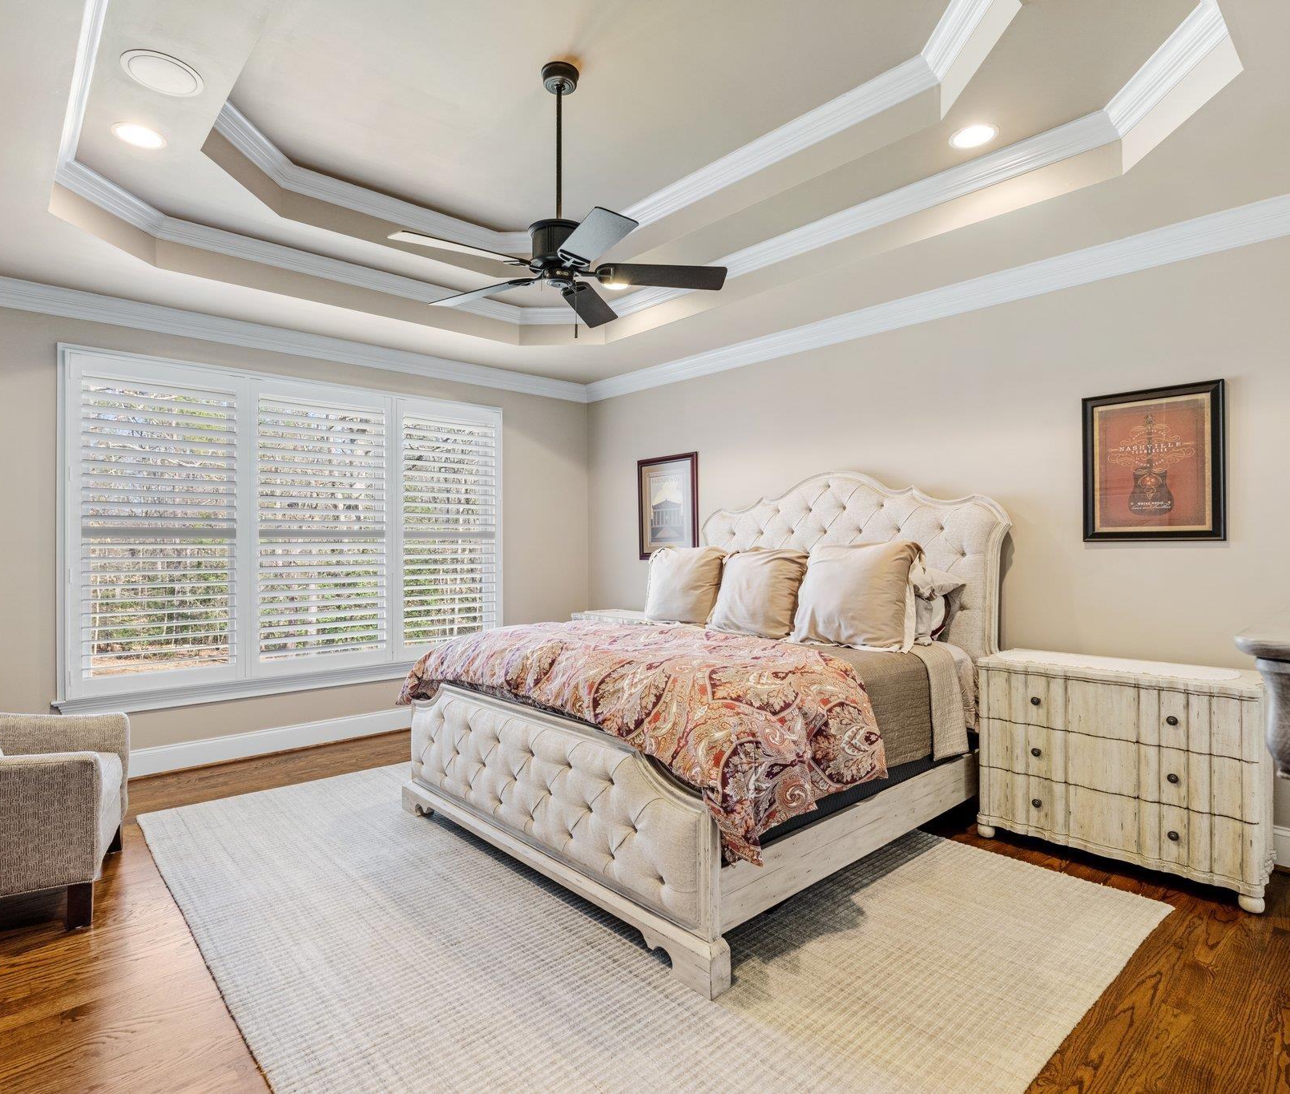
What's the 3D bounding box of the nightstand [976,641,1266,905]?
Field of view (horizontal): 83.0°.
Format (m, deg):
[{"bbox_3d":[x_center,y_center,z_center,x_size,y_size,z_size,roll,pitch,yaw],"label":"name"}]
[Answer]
[{"bbox_3d":[2.075,0.927,3.177,0.550,0.806,1.003,0,0,-43],"label":"nightstand"}]

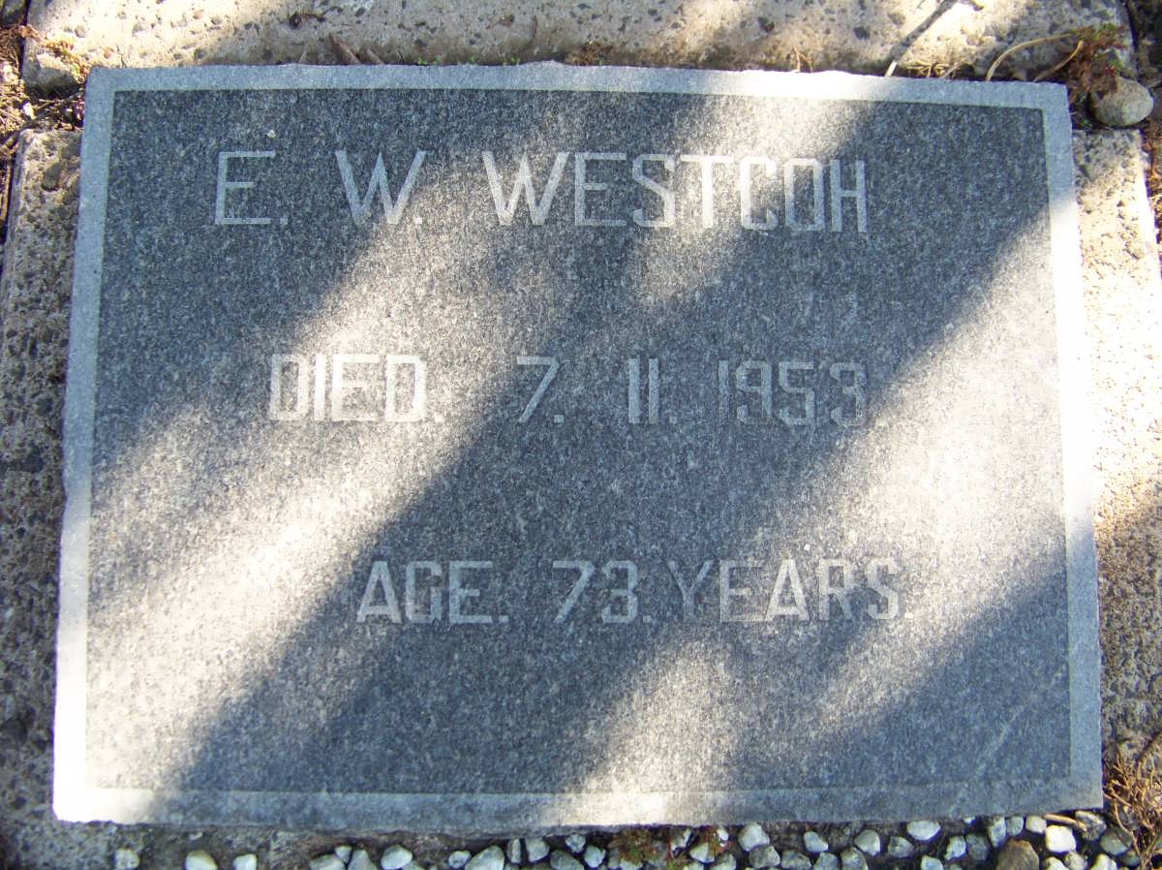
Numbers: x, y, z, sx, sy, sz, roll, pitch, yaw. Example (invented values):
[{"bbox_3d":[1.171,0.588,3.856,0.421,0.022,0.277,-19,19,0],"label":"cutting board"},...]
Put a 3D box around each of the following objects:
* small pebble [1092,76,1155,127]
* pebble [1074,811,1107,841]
[{"bbox_3d":[0.361,-0.222,0.804,0.039,0.026,0.034,-8,84,-4],"label":"small pebble"},{"bbox_3d":[0.316,0.243,0.751,0.021,0.013,0.016,28,83,0],"label":"pebble"}]

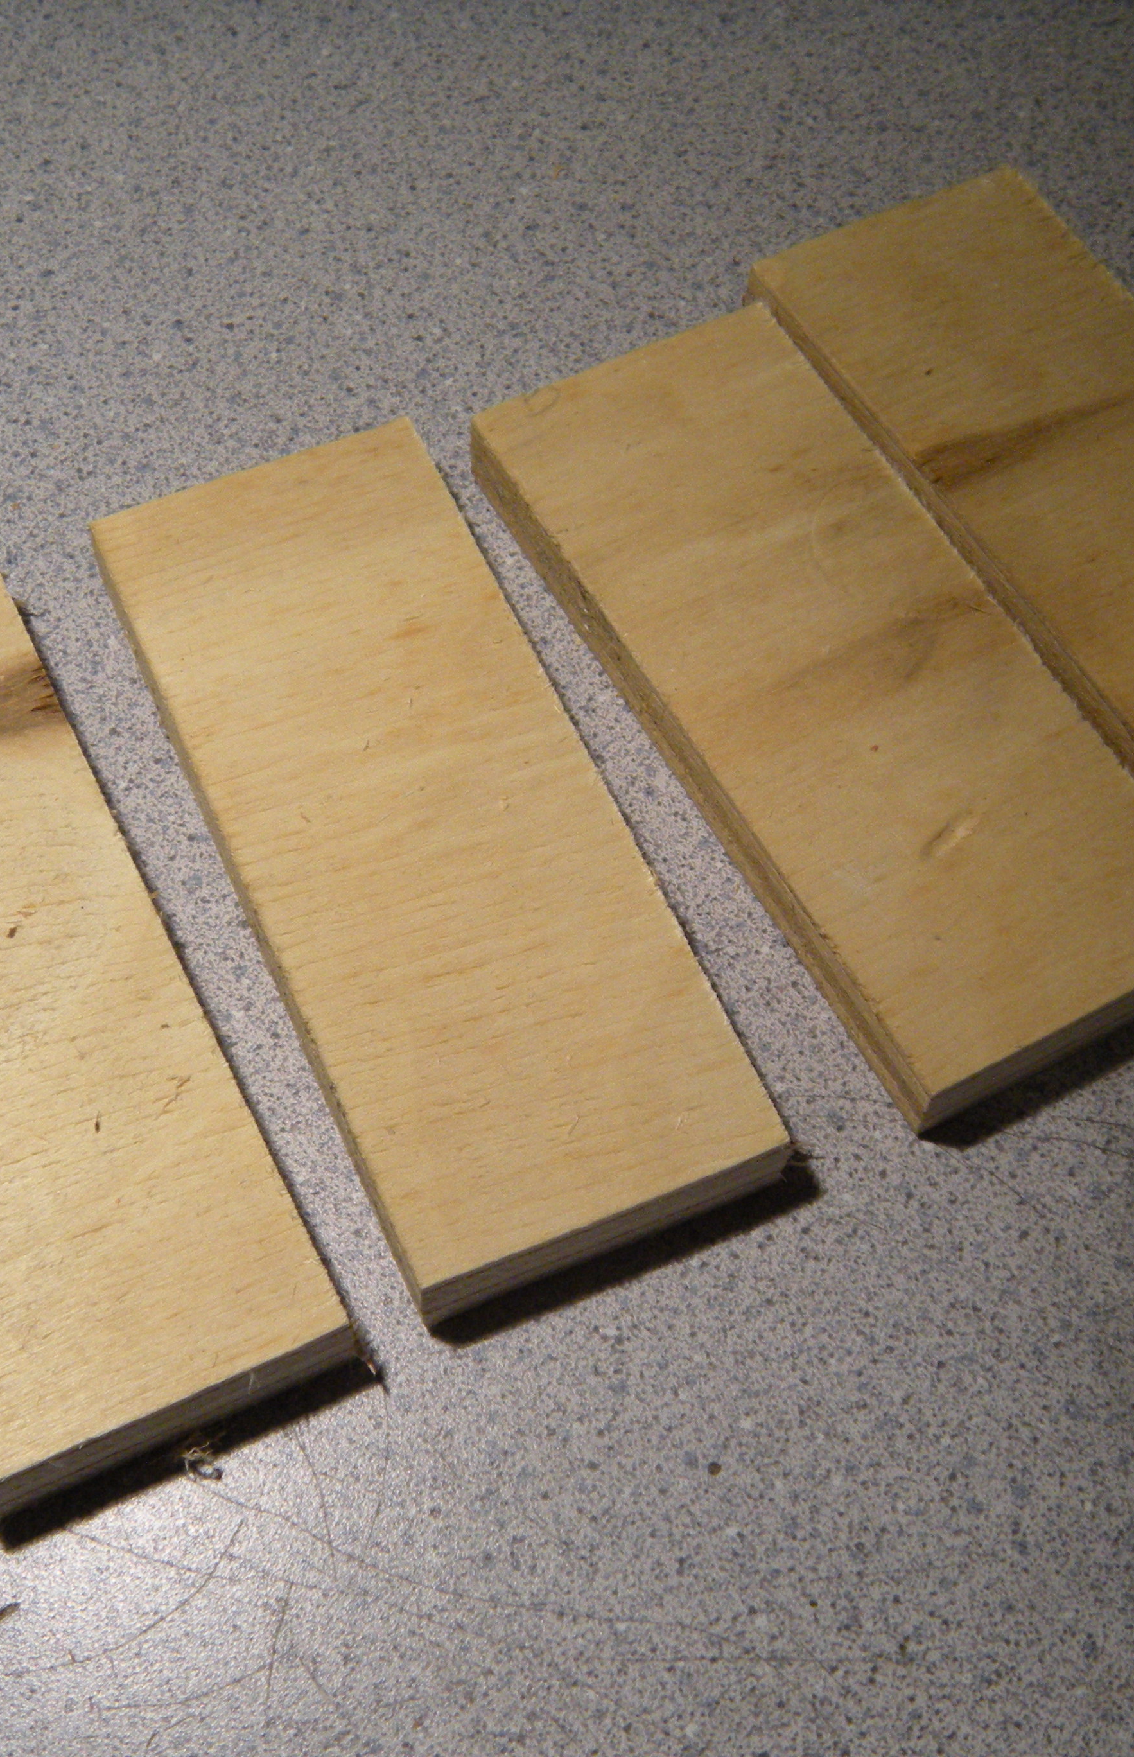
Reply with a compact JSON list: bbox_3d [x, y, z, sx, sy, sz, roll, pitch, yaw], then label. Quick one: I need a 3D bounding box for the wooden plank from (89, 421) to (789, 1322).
[{"bbox_3d":[-0.019,-0.006,0.303,0.046,0.011,0.117,-21,64,-13],"label":"wooden plank"}]

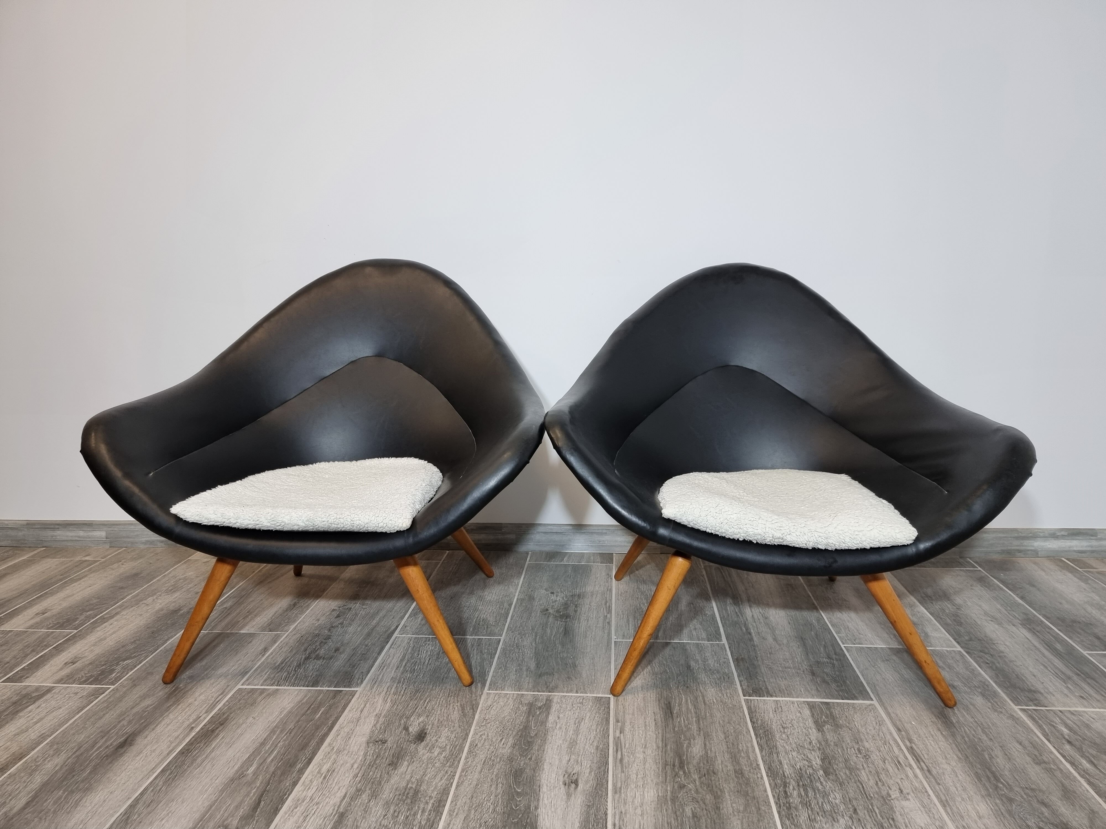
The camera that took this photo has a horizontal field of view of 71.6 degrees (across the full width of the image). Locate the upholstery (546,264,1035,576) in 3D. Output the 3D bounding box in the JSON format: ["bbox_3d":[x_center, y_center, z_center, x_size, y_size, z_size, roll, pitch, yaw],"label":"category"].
[{"bbox_3d":[0.375,-0.032,1.384,0.787,0.488,0.621,0,10,7],"label":"upholstery"}]

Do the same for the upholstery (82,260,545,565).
[{"bbox_3d":[-0.392,-0.039,1.451,0.795,0.501,0.621,0,10,4],"label":"upholstery"}]

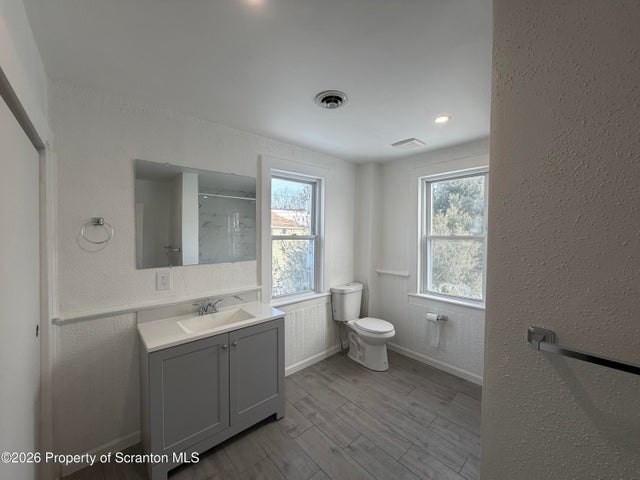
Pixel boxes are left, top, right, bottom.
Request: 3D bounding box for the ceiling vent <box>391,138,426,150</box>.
[{"bbox_3d":[0.864,-0.926,2.525,0.236,0.028,0.241,-2,3,-41],"label":"ceiling vent"}]

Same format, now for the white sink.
[{"bbox_3d":[-0.750,0.645,1.904,0.477,0.125,0.291,-2,3,-41],"label":"white sink"}]

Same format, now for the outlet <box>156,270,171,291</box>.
[{"bbox_3d":[-1.154,0.303,1.909,0.084,0.136,0.010,-2,3,-41],"label":"outlet"}]

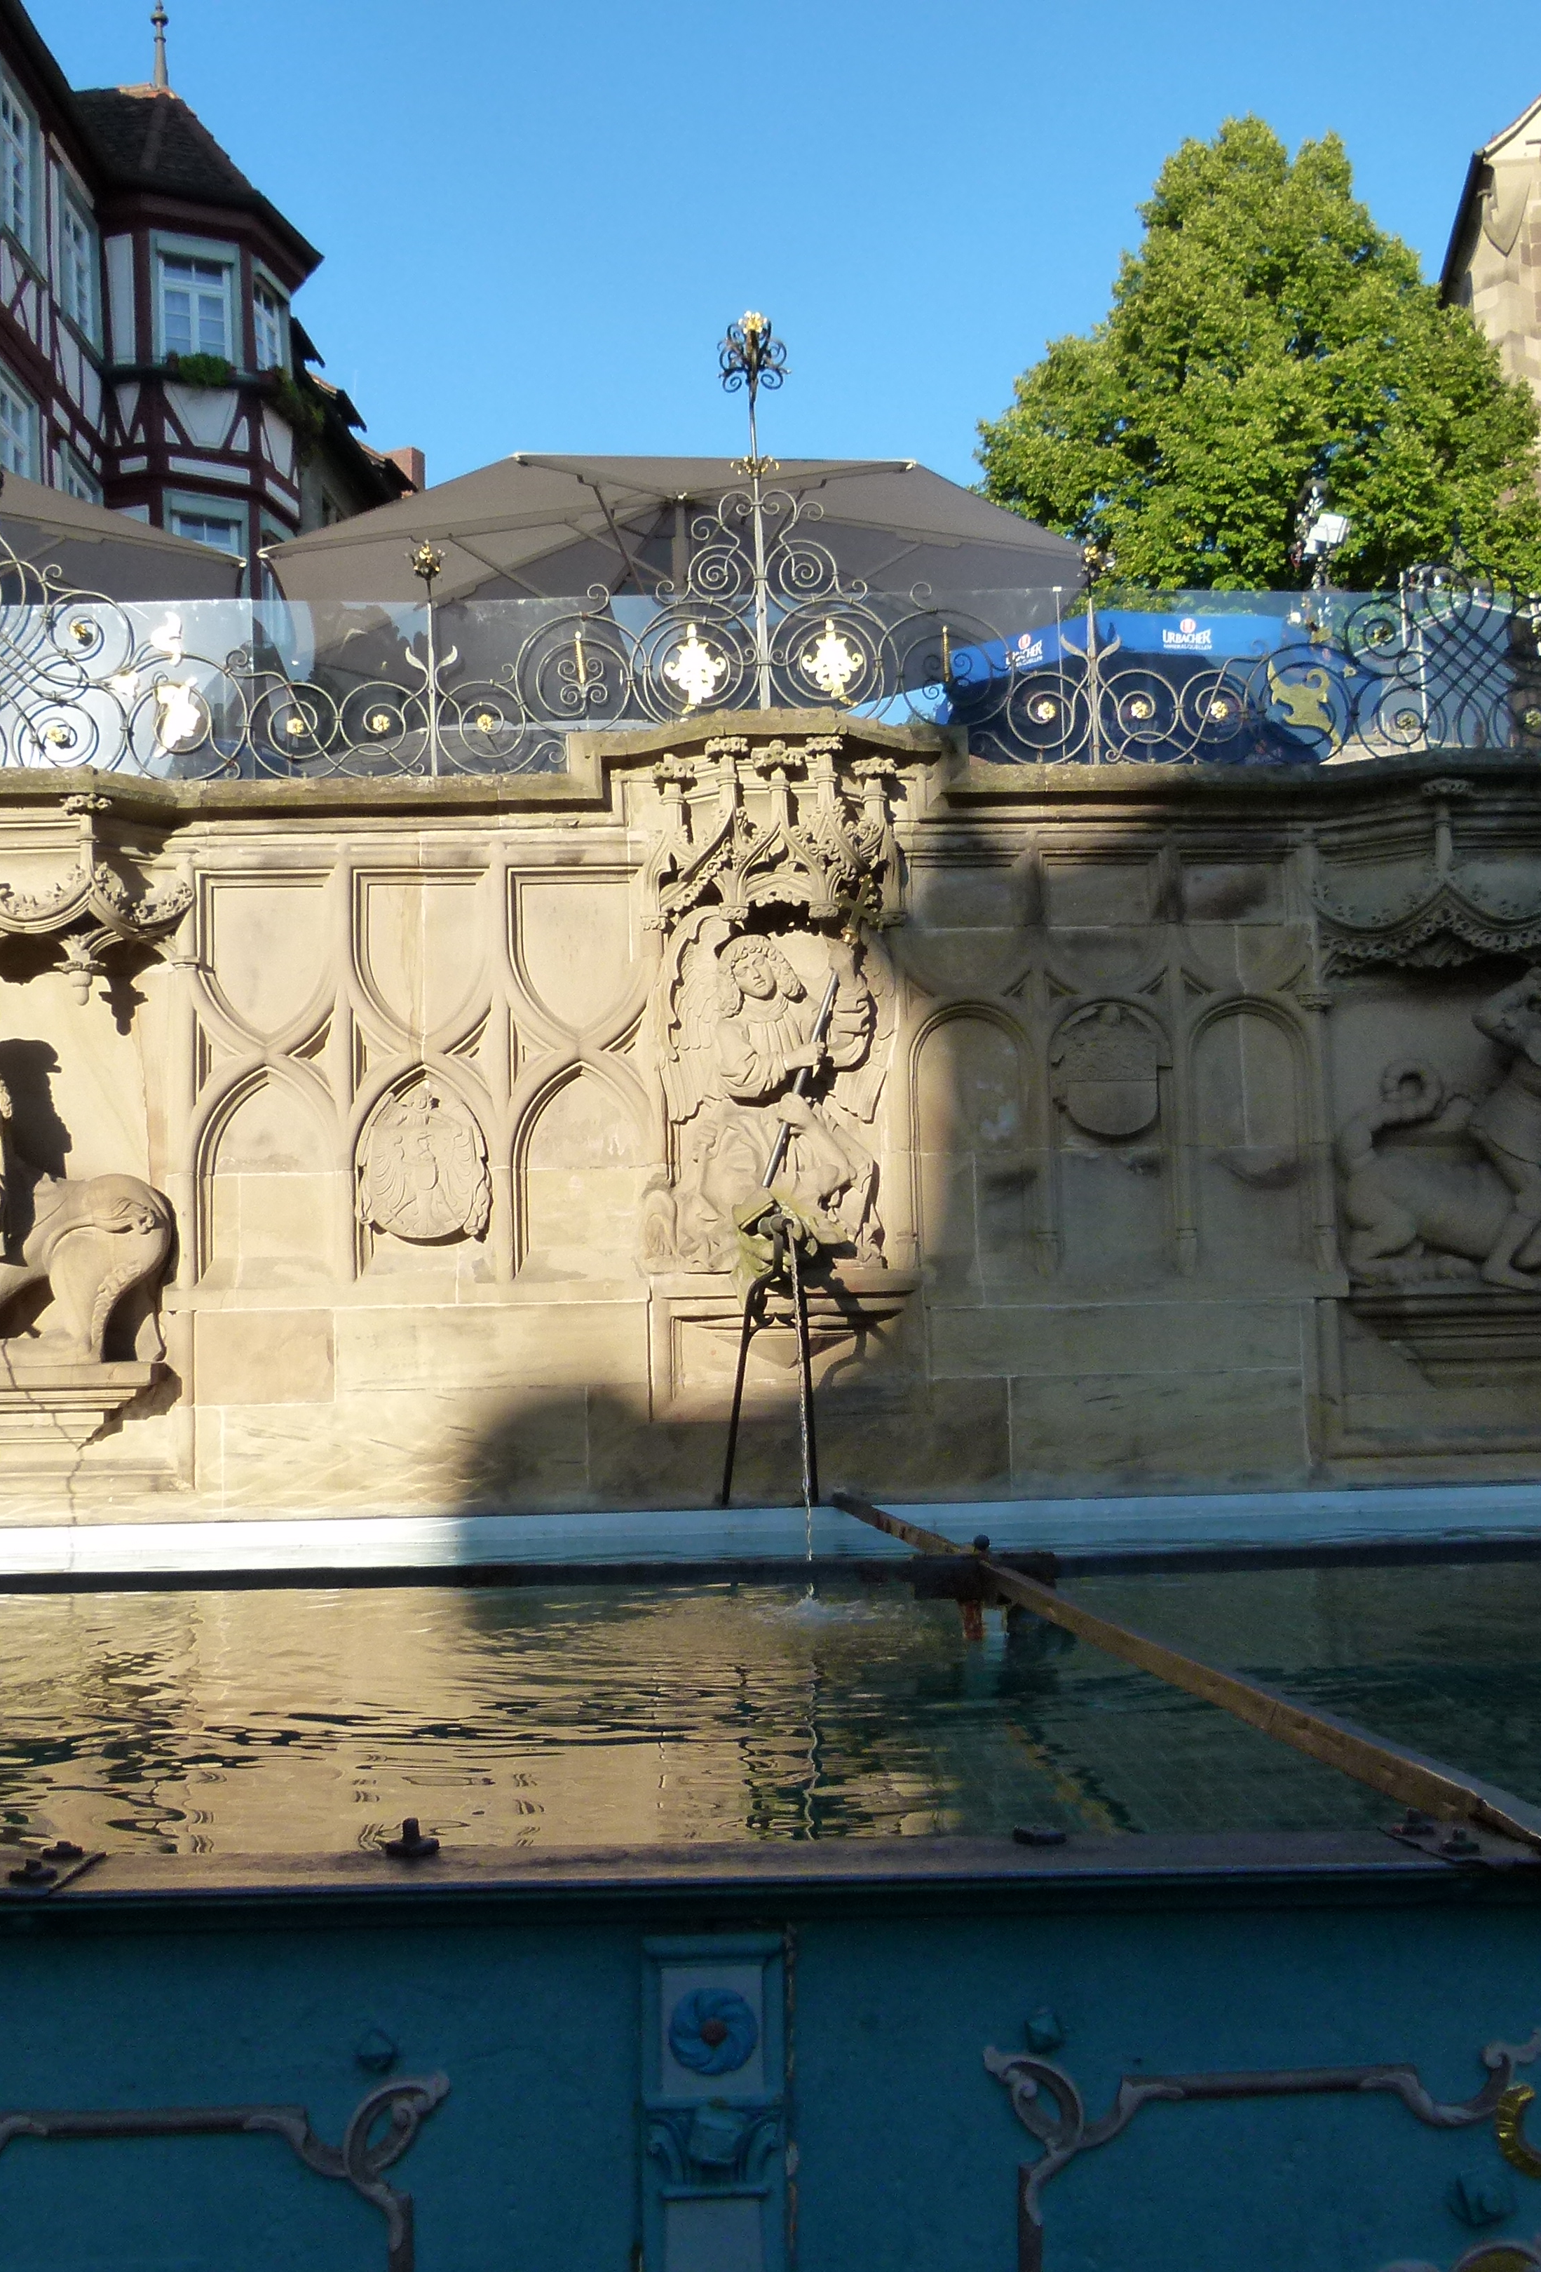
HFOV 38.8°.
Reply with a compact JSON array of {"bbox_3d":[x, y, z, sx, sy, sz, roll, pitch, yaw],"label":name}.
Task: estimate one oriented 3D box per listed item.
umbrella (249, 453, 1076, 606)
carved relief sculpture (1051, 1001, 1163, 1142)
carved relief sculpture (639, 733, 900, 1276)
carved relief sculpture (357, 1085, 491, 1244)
[{"bbox_3d":[-0.499,-1.916,11.623,4.250,2.950,4.250,-1,-6,-2],"label":"umbrella"},{"bbox_3d":[1.135,-0.215,7.396,0.370,0.465,0.100,-1,-6,-2],"label":"carved relief sculpture"},{"bbox_3d":[-0.016,-0.427,7.244,0.803,1.738,0.400,-1,-6,-2],"label":"carved relief sculpture"},{"bbox_3d":[-1.151,0.095,7.271,0.440,0.525,0.100,-1,-6,-2],"label":"carved relief sculpture"}]

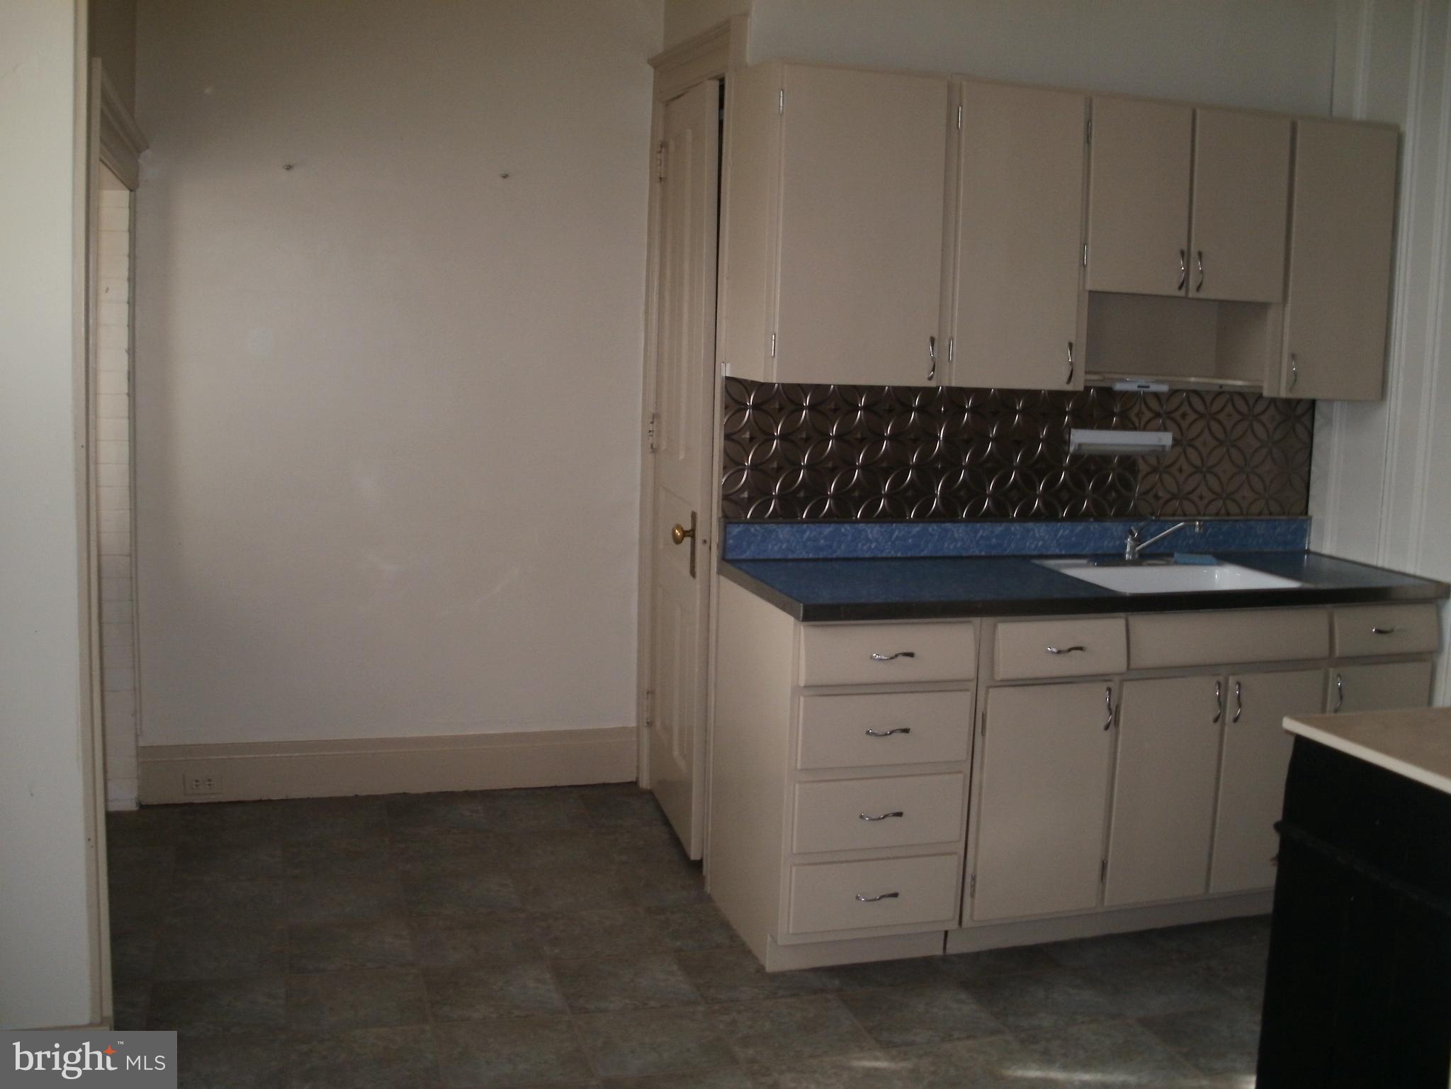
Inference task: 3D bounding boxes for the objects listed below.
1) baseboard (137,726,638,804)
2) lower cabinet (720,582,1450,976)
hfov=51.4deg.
[{"bbox_3d":[-1.034,0.692,4.747,1.546,0.186,0.025,0,9,-17],"label":"baseboard"},{"bbox_3d":[0.919,0.541,4.007,1.827,0.870,0.578,-1,9,-19],"label":"lower cabinet"}]

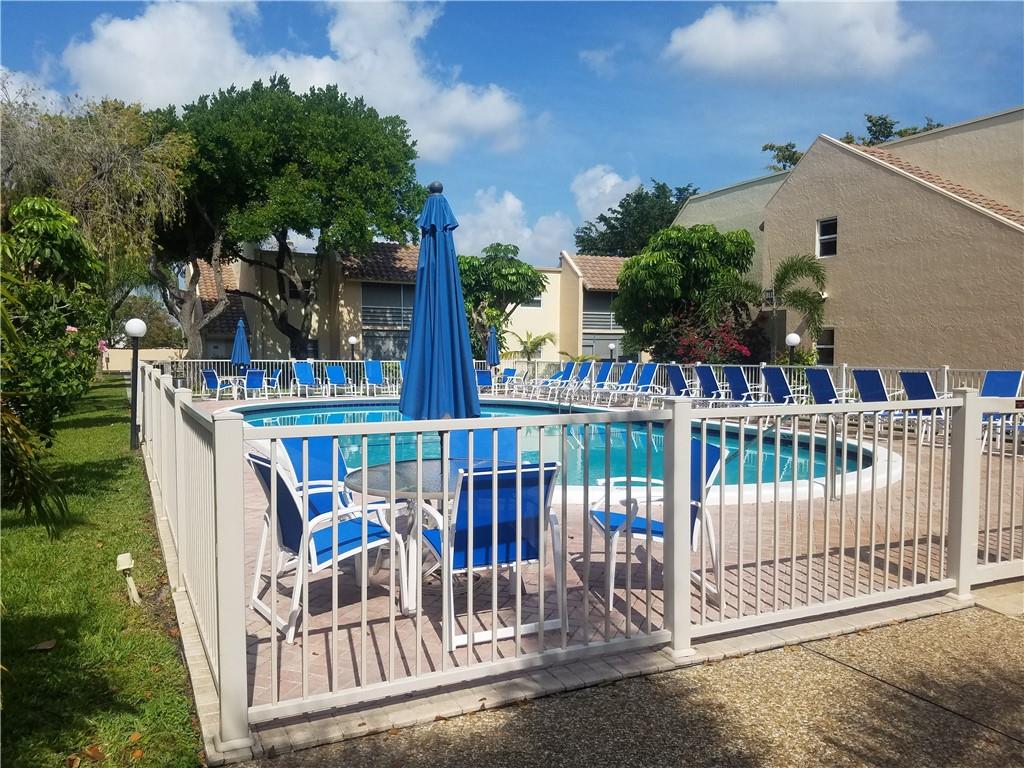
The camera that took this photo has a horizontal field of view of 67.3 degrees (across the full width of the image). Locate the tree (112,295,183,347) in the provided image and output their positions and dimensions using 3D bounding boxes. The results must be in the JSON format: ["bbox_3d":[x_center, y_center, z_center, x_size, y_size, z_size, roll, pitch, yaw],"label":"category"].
[{"bbox_3d":[-29.000,-4.230,61.000,6.000,5.900,5.600,-1,3,-24],"label":"tree"}]

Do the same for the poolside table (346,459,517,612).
[{"bbox_3d":[-0.426,0.931,4.780,1.230,0.720,1.230,0,3,-5],"label":"poolside table"}]

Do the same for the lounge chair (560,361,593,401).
[{"bbox_3d":[1.890,-0.099,24.417,1.550,1.170,0.680,-1,3,-28],"label":"lounge chair"}]

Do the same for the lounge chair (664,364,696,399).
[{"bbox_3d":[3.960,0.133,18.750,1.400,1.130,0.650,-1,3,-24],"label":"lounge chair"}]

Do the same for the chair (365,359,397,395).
[{"bbox_3d":[-4.560,-0.199,26.815,0.680,1.170,1.600,-1,3,-27],"label":"chair"}]

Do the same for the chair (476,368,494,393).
[{"bbox_3d":[-0.930,-0.103,27.519,0.650,0.920,0.720,0,2,12],"label":"chair"}]

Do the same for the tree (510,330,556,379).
[{"bbox_3d":[0.866,-1.039,32.485,1.950,2.400,1.900,0,2,0],"label":"tree"}]

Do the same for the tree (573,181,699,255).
[{"bbox_3d":[9.523,-7.921,56.727,10.000,14.200,9.500,0,2,0],"label":"tree"}]

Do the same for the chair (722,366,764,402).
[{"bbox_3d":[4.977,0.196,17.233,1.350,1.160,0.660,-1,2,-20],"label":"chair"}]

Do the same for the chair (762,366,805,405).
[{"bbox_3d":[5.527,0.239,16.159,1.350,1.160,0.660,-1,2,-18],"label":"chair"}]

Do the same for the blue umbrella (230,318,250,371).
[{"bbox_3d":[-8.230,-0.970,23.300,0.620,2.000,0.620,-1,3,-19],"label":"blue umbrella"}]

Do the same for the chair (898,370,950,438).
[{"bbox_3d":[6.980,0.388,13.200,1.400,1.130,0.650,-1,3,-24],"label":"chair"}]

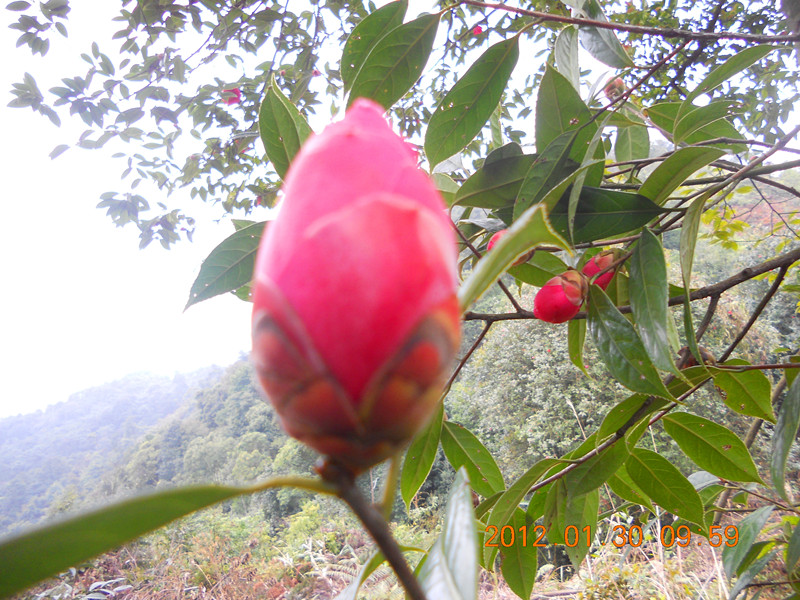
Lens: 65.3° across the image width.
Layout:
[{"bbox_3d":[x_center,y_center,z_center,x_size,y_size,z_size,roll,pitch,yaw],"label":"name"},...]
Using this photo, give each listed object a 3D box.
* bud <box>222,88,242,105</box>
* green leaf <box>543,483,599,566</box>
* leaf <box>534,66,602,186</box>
[{"bbox_3d":[-0.483,-0.587,1.800,0.056,0.047,0.047,-21,0,-25],"label":"bud"},{"bbox_3d":[0.129,0.164,0.465,0.039,0.072,0.020,-3,-8,0],"label":"green leaf"},{"bbox_3d":[0.115,-0.119,0.430,0.046,0.089,0.013,-19,13,11],"label":"leaf"}]

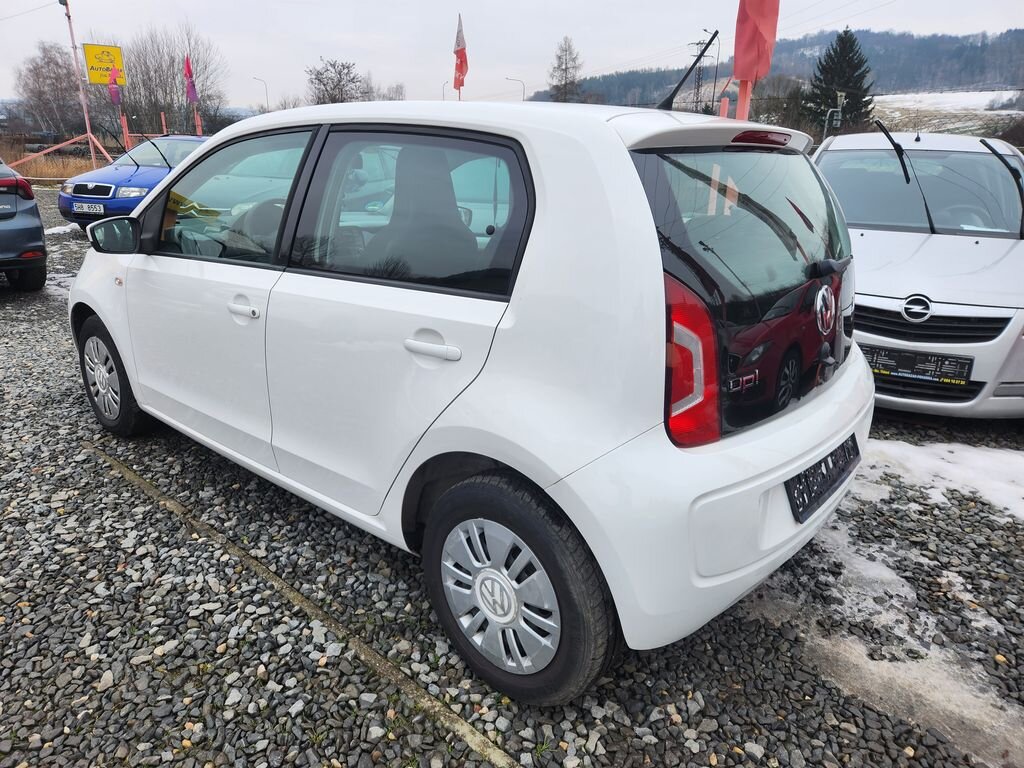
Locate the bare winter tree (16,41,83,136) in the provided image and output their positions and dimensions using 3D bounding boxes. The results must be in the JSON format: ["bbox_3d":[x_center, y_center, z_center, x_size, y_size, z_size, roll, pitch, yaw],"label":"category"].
[{"bbox_3d":[-32.628,-20.988,48.000,4.500,6.200,4.200,-9,21,-31],"label":"bare winter tree"}]

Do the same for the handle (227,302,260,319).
[{"bbox_3d":[-0.807,-0.223,2.050,0.182,0.033,0.047,16,22,38],"label":"handle"}]

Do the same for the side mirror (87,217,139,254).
[{"bbox_3d":[-1.444,-0.541,2.443,0.110,0.132,0.180,16,22,38],"label":"side mirror"}]

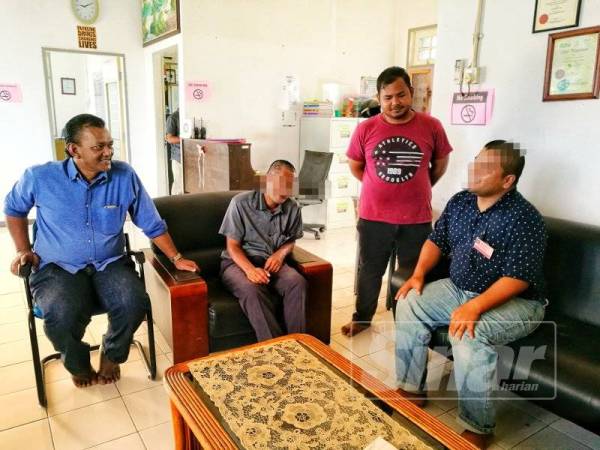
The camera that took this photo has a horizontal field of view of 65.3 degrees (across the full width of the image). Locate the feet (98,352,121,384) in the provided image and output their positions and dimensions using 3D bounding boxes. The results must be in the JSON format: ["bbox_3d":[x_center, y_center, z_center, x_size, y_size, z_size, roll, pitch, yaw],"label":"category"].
[{"bbox_3d":[-0.997,0.708,2.407,0.100,0.110,0.240,-5,14,-26],"label":"feet"}]

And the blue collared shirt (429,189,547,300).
[{"bbox_3d":[0.829,0.096,2.080,0.310,0.500,0.480,-9,16,-38],"label":"blue collared shirt"}]

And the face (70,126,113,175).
[{"bbox_3d":[-0.945,-0.335,2.120,0.140,0.210,0.155,5,13,18],"label":"face"}]

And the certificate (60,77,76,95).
[{"bbox_3d":[-4.254,-2.558,8.600,0.230,0.300,0.025,-7,14,-33],"label":"certificate"}]

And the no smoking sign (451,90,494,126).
[{"bbox_3d":[1.029,-0.703,2.800,0.012,0.210,0.300,-7,14,-33],"label":"no smoking sign"}]

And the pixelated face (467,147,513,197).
[{"bbox_3d":[0.786,-0.216,1.930,0.140,0.200,0.150,-4,13,-21],"label":"pixelated face"}]

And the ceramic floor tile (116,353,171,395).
[{"bbox_3d":[-0.800,0.770,2.412,0.303,0.010,0.303,-7,15,-33],"label":"ceramic floor tile"}]

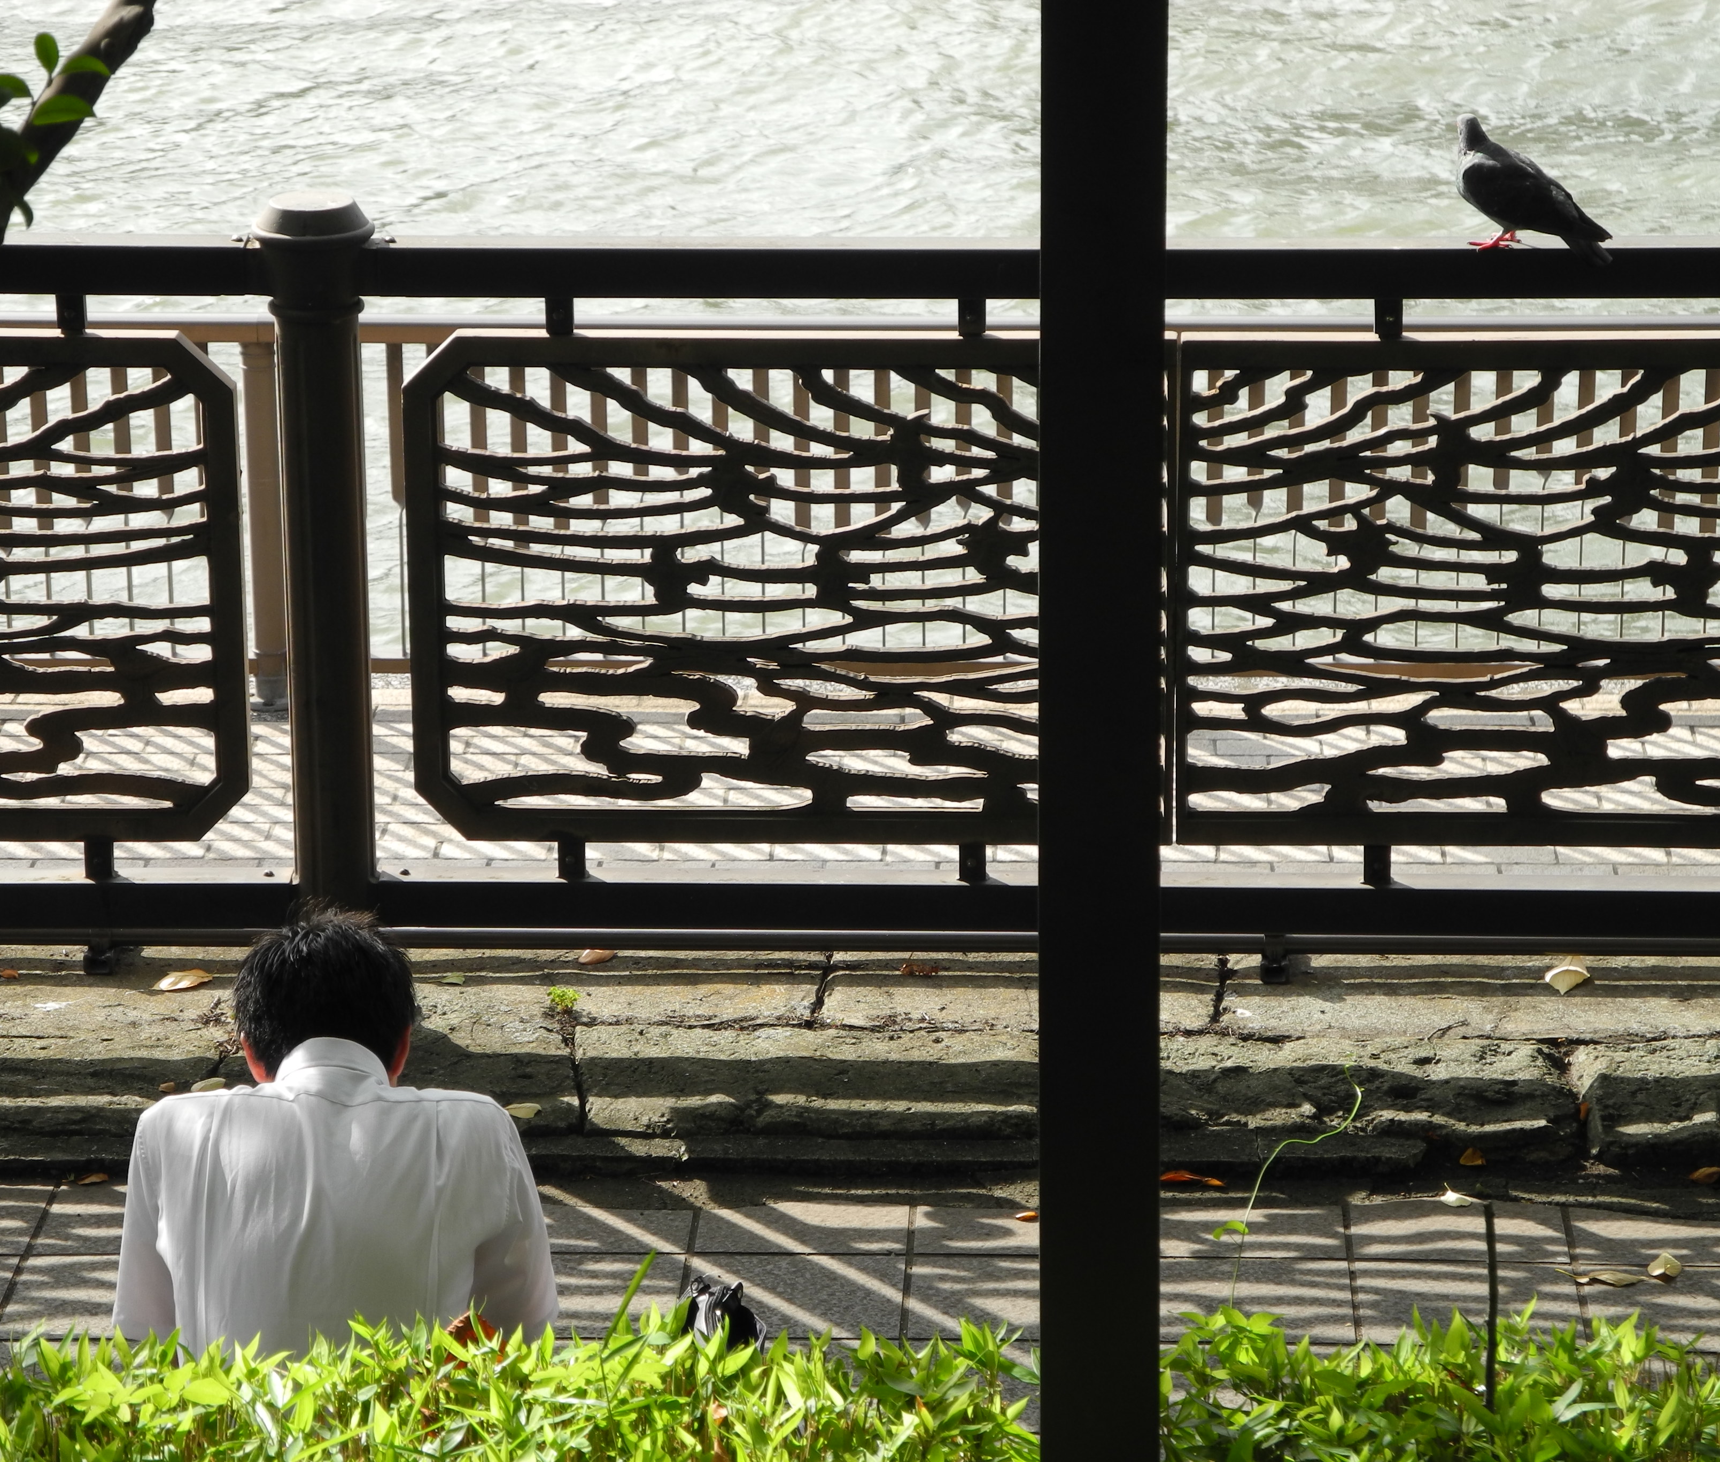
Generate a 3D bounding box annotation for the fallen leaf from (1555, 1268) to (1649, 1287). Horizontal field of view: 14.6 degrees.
[{"bbox_3d":[1.014,0.739,9.166,0.128,0.018,0.042,4,19,13],"label":"fallen leaf"}]

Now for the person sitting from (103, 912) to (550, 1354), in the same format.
[{"bbox_3d":[-0.588,0.703,7.668,0.500,1.040,0.700,0,18,0],"label":"person sitting"}]

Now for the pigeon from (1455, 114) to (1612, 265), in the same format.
[{"bbox_3d":[0.955,-0.765,9.499,0.265,0.185,0.105,13,23,36],"label":"pigeon"}]

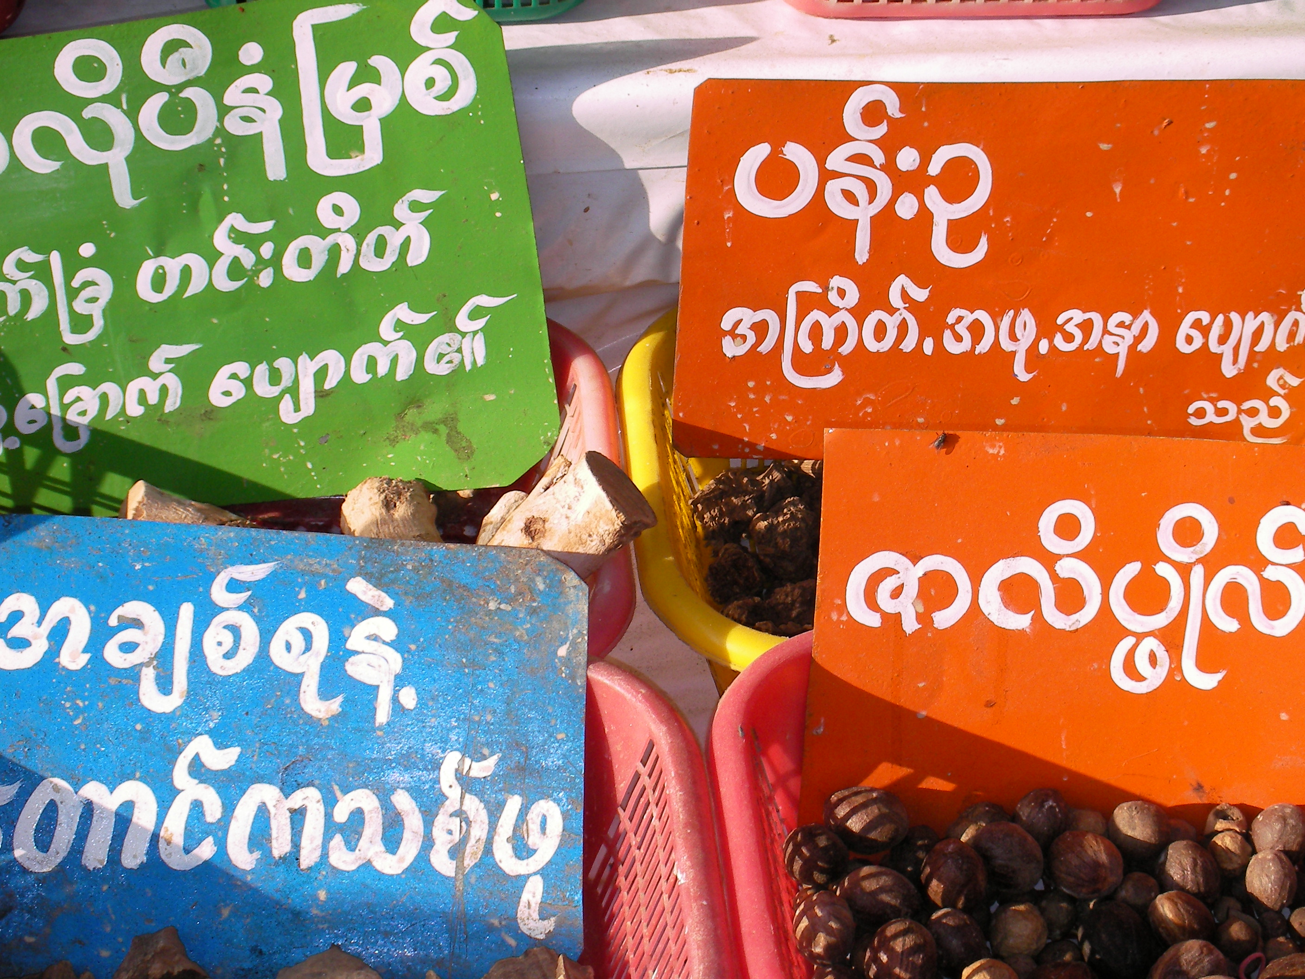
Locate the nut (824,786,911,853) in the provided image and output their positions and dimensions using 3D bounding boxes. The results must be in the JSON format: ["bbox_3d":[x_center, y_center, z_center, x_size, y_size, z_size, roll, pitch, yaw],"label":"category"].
[{"bbox_3d":[0.077,0.117,1.259,0.030,0.023,0.023,9,42,-8],"label":"nut"}]

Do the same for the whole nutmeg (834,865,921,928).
[{"bbox_3d":[0.079,0.142,1.241,0.030,0.021,0.022,10,42,-9],"label":"whole nutmeg"}]

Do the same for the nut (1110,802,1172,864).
[{"bbox_3d":[0.176,0.124,1.280,0.022,0.023,0.024,0,46,0],"label":"nut"}]

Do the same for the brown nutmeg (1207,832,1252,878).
[{"bbox_3d":[0.208,0.131,1.278,0.016,0.017,0.017,0,46,0],"label":"brown nutmeg"}]

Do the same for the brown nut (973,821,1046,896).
[{"bbox_3d":[0.125,0.131,1.252,0.027,0.025,0.025,11,42,-10],"label":"brown nut"}]

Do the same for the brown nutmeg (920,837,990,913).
[{"bbox_3d":[0.107,0.136,1.248,0.023,0.024,0.026,6,43,-5],"label":"brown nutmeg"}]

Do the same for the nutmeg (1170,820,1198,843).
[{"bbox_3d":[0.192,0.127,1.291,0.016,0.016,0.017,0,46,0],"label":"nutmeg"}]

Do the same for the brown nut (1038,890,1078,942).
[{"bbox_3d":[0.142,0.150,1.246,0.017,0.017,0.017,0,43,0],"label":"brown nut"}]

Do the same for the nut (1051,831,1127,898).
[{"bbox_3d":[0.154,0.133,1.251,0.026,0.024,0.024,0,43,0],"label":"nut"}]

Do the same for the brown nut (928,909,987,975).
[{"bbox_3d":[0.108,0.159,1.250,0.020,0.021,0.025,-19,49,-17],"label":"brown nut"}]

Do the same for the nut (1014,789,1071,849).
[{"bbox_3d":[0.141,0.120,1.286,0.020,0.021,0.023,0,46,0],"label":"nut"}]

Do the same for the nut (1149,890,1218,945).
[{"bbox_3d":[0.188,0.152,1.256,0.026,0.019,0.020,31,54,27],"label":"nut"}]

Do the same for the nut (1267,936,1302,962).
[{"bbox_3d":[0.219,0.161,1.230,0.013,0.013,0.013,0,43,0],"label":"nut"}]

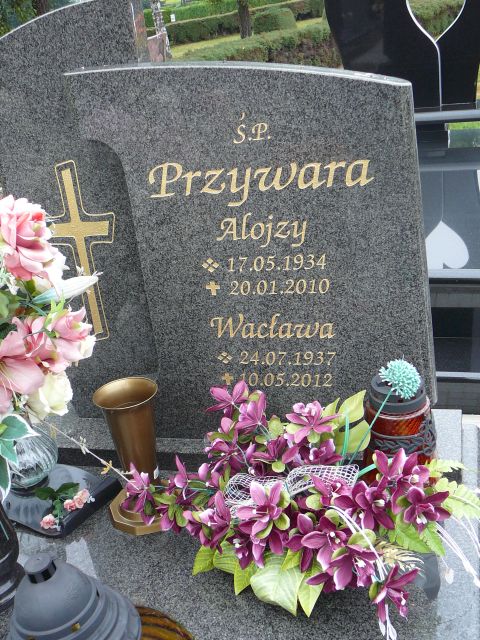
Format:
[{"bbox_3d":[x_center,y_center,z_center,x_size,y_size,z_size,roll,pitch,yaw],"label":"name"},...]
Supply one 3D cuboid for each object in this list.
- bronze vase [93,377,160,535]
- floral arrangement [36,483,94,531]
[{"bbox_3d":[-0.211,0.274,1.624,0.144,0.284,0.144,-12,23,-14],"label":"bronze vase"},{"bbox_3d":[-0.361,0.382,1.637,0.128,0.048,0.140,-10,23,-9],"label":"floral arrangement"}]

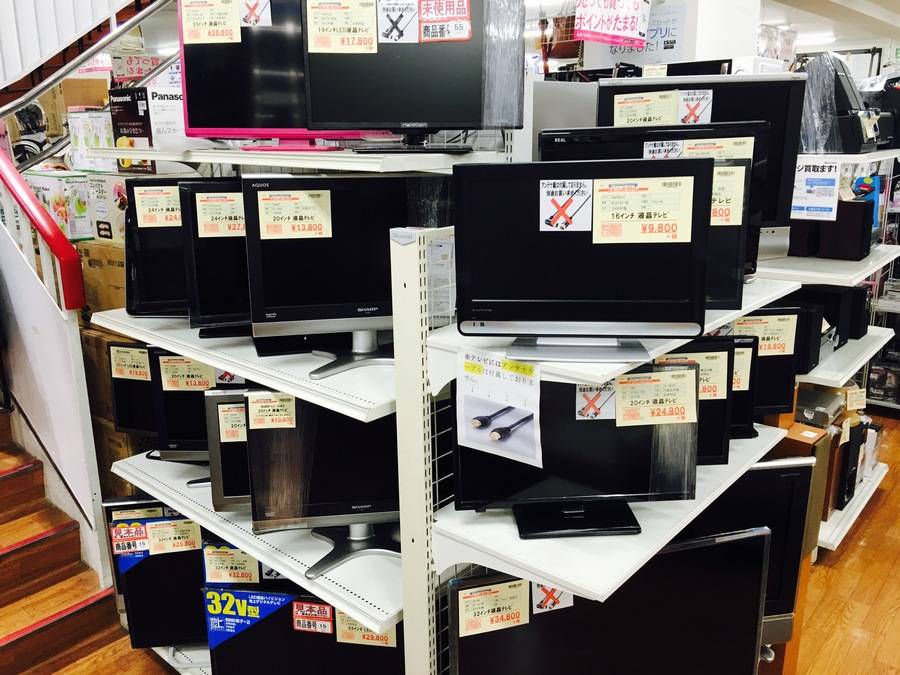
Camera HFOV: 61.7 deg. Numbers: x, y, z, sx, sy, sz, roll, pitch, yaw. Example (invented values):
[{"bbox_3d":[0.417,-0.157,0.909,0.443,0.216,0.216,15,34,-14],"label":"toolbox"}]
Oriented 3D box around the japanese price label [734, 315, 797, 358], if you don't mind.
[{"bbox_3d":[0.753,-0.004,1.800,0.153,0.100,0.005,-3,16,-7],"label":"japanese price label"}]

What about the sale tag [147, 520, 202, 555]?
[{"bbox_3d":[-0.812,0.590,2.225,0.148,0.102,0.008,-3,16,-9],"label":"sale tag"}]

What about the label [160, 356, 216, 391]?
[{"bbox_3d":[-0.730,0.101,2.110,0.153,0.100,0.005,-1,16,1],"label":"label"}]

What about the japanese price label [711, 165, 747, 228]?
[{"bbox_3d":[0.422,-0.238,1.280,0.153,0.100,0.005,-2,16,-5],"label":"japanese price label"}]

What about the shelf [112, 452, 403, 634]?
[{"bbox_3d":[-0.444,0.464,2.131,1.202,0.034,0.447,13,21,40],"label":"shelf"}]

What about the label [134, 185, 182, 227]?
[{"bbox_3d":[-0.716,-0.329,1.900,0.153,0.100,0.005,-2,16,-3],"label":"label"}]

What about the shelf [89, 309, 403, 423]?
[{"bbox_3d":[-0.451,0.004,2.005,1.209,0.034,0.445,13,21,40],"label":"shelf"}]

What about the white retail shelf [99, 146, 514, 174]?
[{"bbox_3d":[-0.439,-0.436,1.820,1.180,0.035,0.350,13,21,40],"label":"white retail shelf"}]

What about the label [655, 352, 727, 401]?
[{"bbox_3d":[0.491,0.081,1.535,0.148,0.102,0.008,-2,16,-4],"label":"label"}]

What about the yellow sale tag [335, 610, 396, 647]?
[{"bbox_3d":[-0.216,0.749,1.950,0.153,0.100,0.005,1,16,7],"label":"yellow sale tag"}]

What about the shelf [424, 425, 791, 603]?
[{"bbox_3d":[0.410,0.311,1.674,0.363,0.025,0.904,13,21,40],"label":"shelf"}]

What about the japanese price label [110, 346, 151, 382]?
[{"bbox_3d":[-1.000,0.083,2.370,0.148,0.102,0.008,3,16,13],"label":"japanese price label"}]

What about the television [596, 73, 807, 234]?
[{"bbox_3d":[0.603,-0.405,1.870,0.490,0.430,0.190,1,16,6],"label":"television"}]

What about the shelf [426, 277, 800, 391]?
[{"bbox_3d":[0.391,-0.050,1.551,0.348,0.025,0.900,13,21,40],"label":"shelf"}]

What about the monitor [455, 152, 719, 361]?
[{"bbox_3d":[0.206,-0.134,1.240,0.390,0.309,0.170,-1,16,0],"label":"monitor"}]

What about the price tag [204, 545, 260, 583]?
[{"bbox_3d":[-0.602,0.633,2.085,0.148,0.102,0.008,0,16,1],"label":"price tag"}]

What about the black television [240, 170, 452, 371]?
[{"bbox_3d":[-0.184,-0.142,1.660,0.493,0.415,0.210,-3,16,-9],"label":"black television"}]

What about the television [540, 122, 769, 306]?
[{"bbox_3d":[0.437,-0.275,1.650,0.485,0.360,0.180,0,16,2],"label":"television"}]

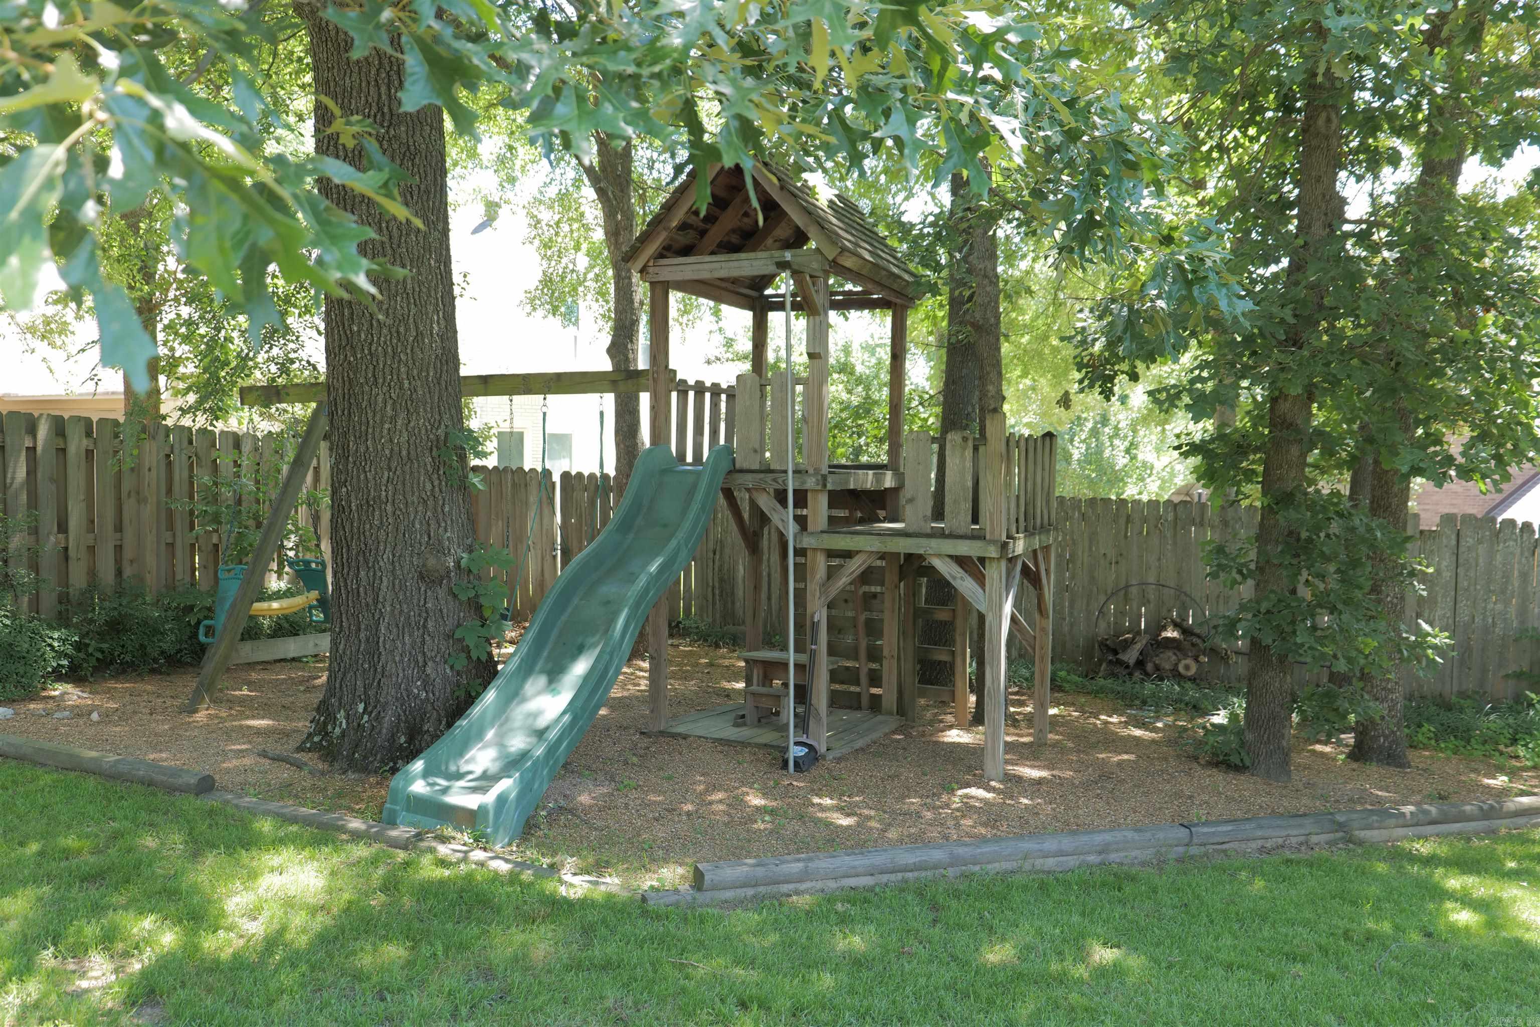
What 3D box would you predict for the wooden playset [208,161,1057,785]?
[{"bbox_3d":[-1.141,-0.445,8.074,5.780,3.710,2.220,1,3,25],"label":"wooden playset"}]

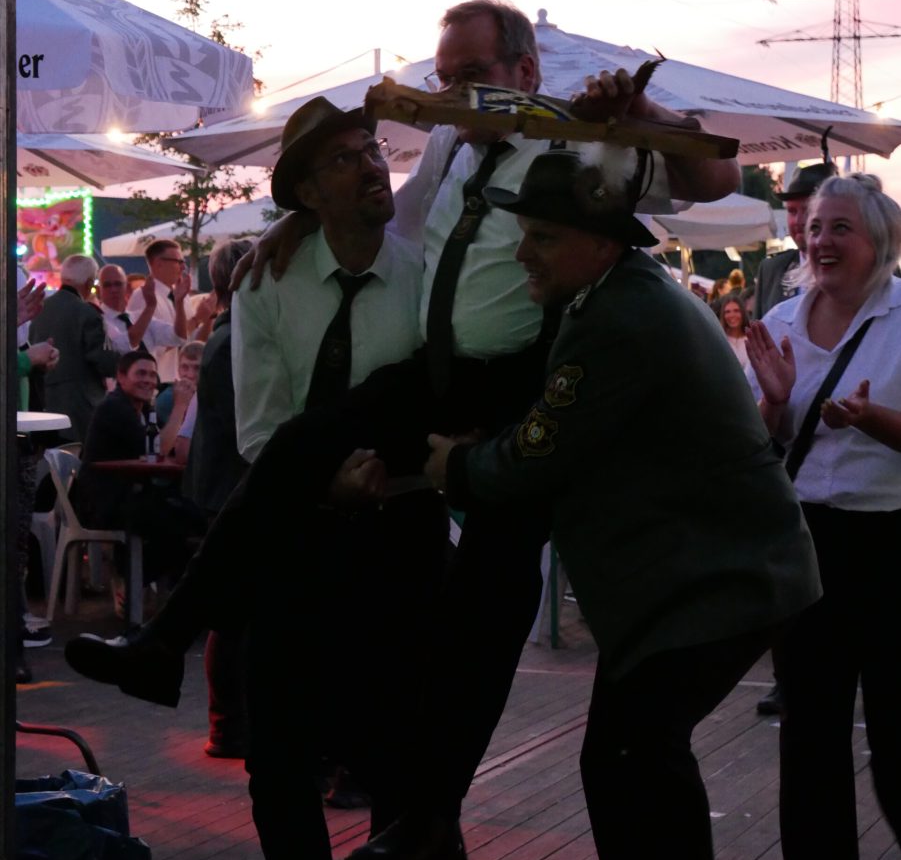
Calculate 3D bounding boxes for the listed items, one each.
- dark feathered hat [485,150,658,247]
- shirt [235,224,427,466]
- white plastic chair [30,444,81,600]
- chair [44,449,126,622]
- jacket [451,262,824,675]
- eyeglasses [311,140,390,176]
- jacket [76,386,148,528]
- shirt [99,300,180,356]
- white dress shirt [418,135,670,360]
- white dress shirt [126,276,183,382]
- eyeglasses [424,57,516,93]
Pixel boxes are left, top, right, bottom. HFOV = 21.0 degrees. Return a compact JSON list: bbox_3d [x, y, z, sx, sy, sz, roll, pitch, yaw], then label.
[{"bbox_3d":[0.236,-0.448,4.620,0.330,0.160,0.280,14,1,-18],"label":"dark feathered hat"},{"bbox_3d":[-0.202,-0.142,4.760,0.500,0.550,0.330,5,2,-3],"label":"shirt"},{"bbox_3d":[-2.030,0.461,12.500,0.460,0.820,0.520,0,2,18],"label":"white plastic chair"},{"bbox_3d":[-1.610,0.488,11.700,0.520,0.820,0.460,0,2,21],"label":"chair"},{"bbox_3d":[0.318,0.083,4.620,0.600,0.760,0.560,-16,2,-6],"label":"jacket"},{"bbox_3d":[-0.201,-0.528,4.700,0.140,0.050,0.140,-10,-14,-42],"label":"eyeglasses"},{"bbox_3d":[-1.586,0.133,11.700,0.370,0.670,0.460,10,5,30],"label":"jacket"},{"bbox_3d":[-1.665,-0.396,12.400,0.500,0.560,0.330,-2,2,-29],"label":"shirt"},{"bbox_3d":[0.165,-0.348,4.650,0.520,0.490,0.340,5,-1,33],"label":"white dress shirt"},{"bbox_3d":[-1.526,-0.516,12.600,0.330,0.570,0.460,0,2,22],"label":"white dress shirt"},{"bbox_3d":[0.042,-0.673,4.580,0.145,0.050,0.140,5,15,38],"label":"eyeglasses"}]

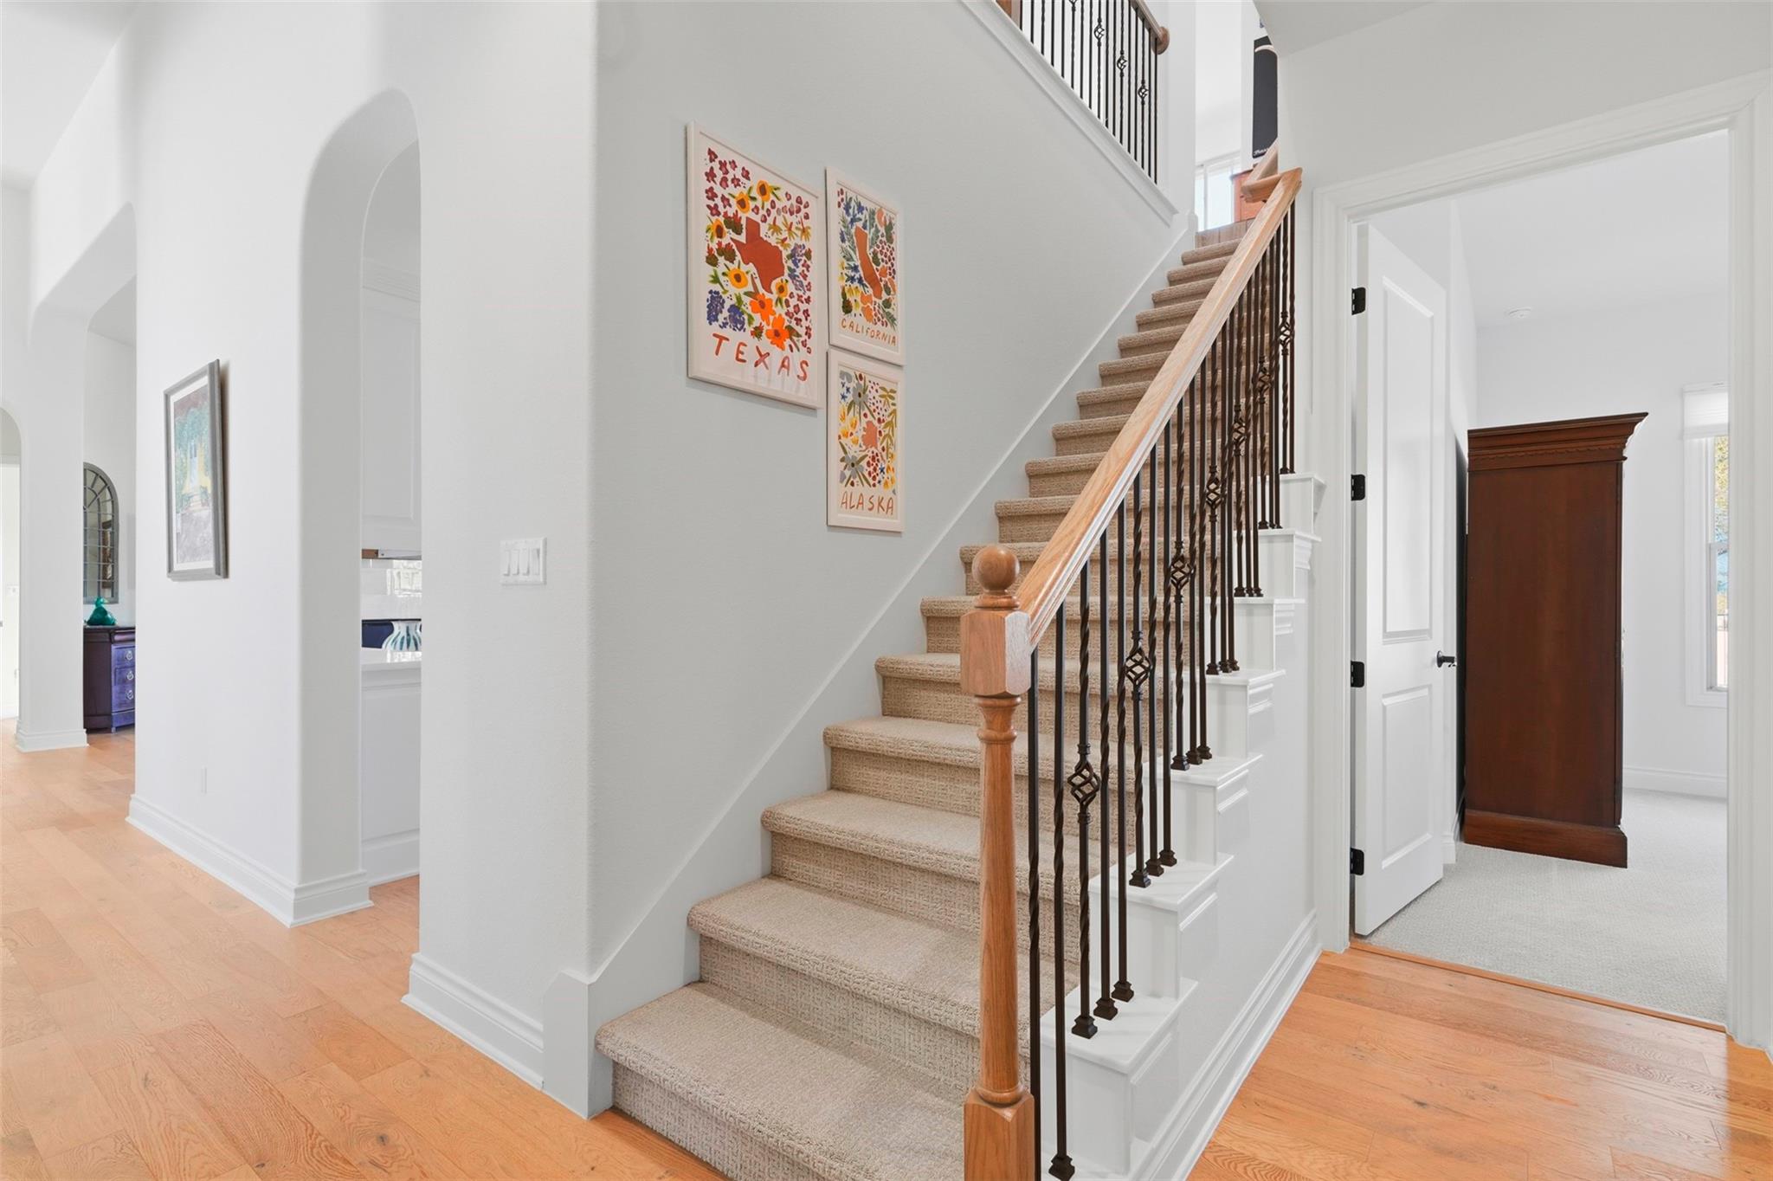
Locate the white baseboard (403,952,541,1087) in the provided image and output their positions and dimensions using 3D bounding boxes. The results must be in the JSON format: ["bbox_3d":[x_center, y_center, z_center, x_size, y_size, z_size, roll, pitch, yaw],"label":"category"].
[{"bbox_3d":[-1.075,1.098,2.163,0.712,0.134,0.024,0,0,37],"label":"white baseboard"}]

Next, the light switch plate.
[{"bbox_3d":[-0.890,-0.070,2.036,0.200,0.112,0.010,0,0,37],"label":"light switch plate"}]

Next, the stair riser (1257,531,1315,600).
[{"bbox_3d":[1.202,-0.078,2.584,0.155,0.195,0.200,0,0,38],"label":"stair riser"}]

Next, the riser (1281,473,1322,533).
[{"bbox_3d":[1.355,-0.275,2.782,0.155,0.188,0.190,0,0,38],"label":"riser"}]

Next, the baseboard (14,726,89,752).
[{"bbox_3d":[-6.191,1.096,6.220,0.360,0.128,0.335,0,0,38],"label":"baseboard"}]

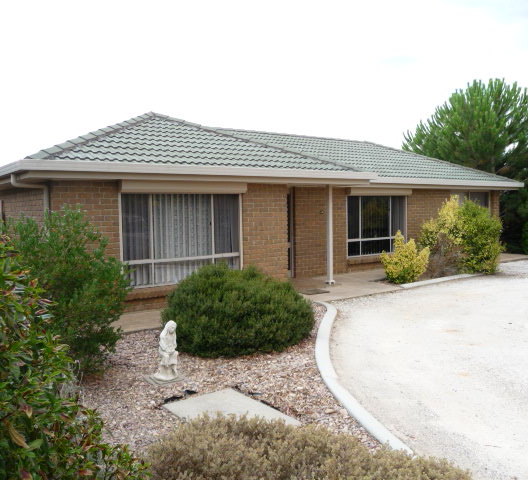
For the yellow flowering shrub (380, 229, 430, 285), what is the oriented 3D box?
[{"bbox_3d":[3.116,0.352,11.400,1.080,1.120,1.050,-1,4,0],"label":"yellow flowering shrub"}]

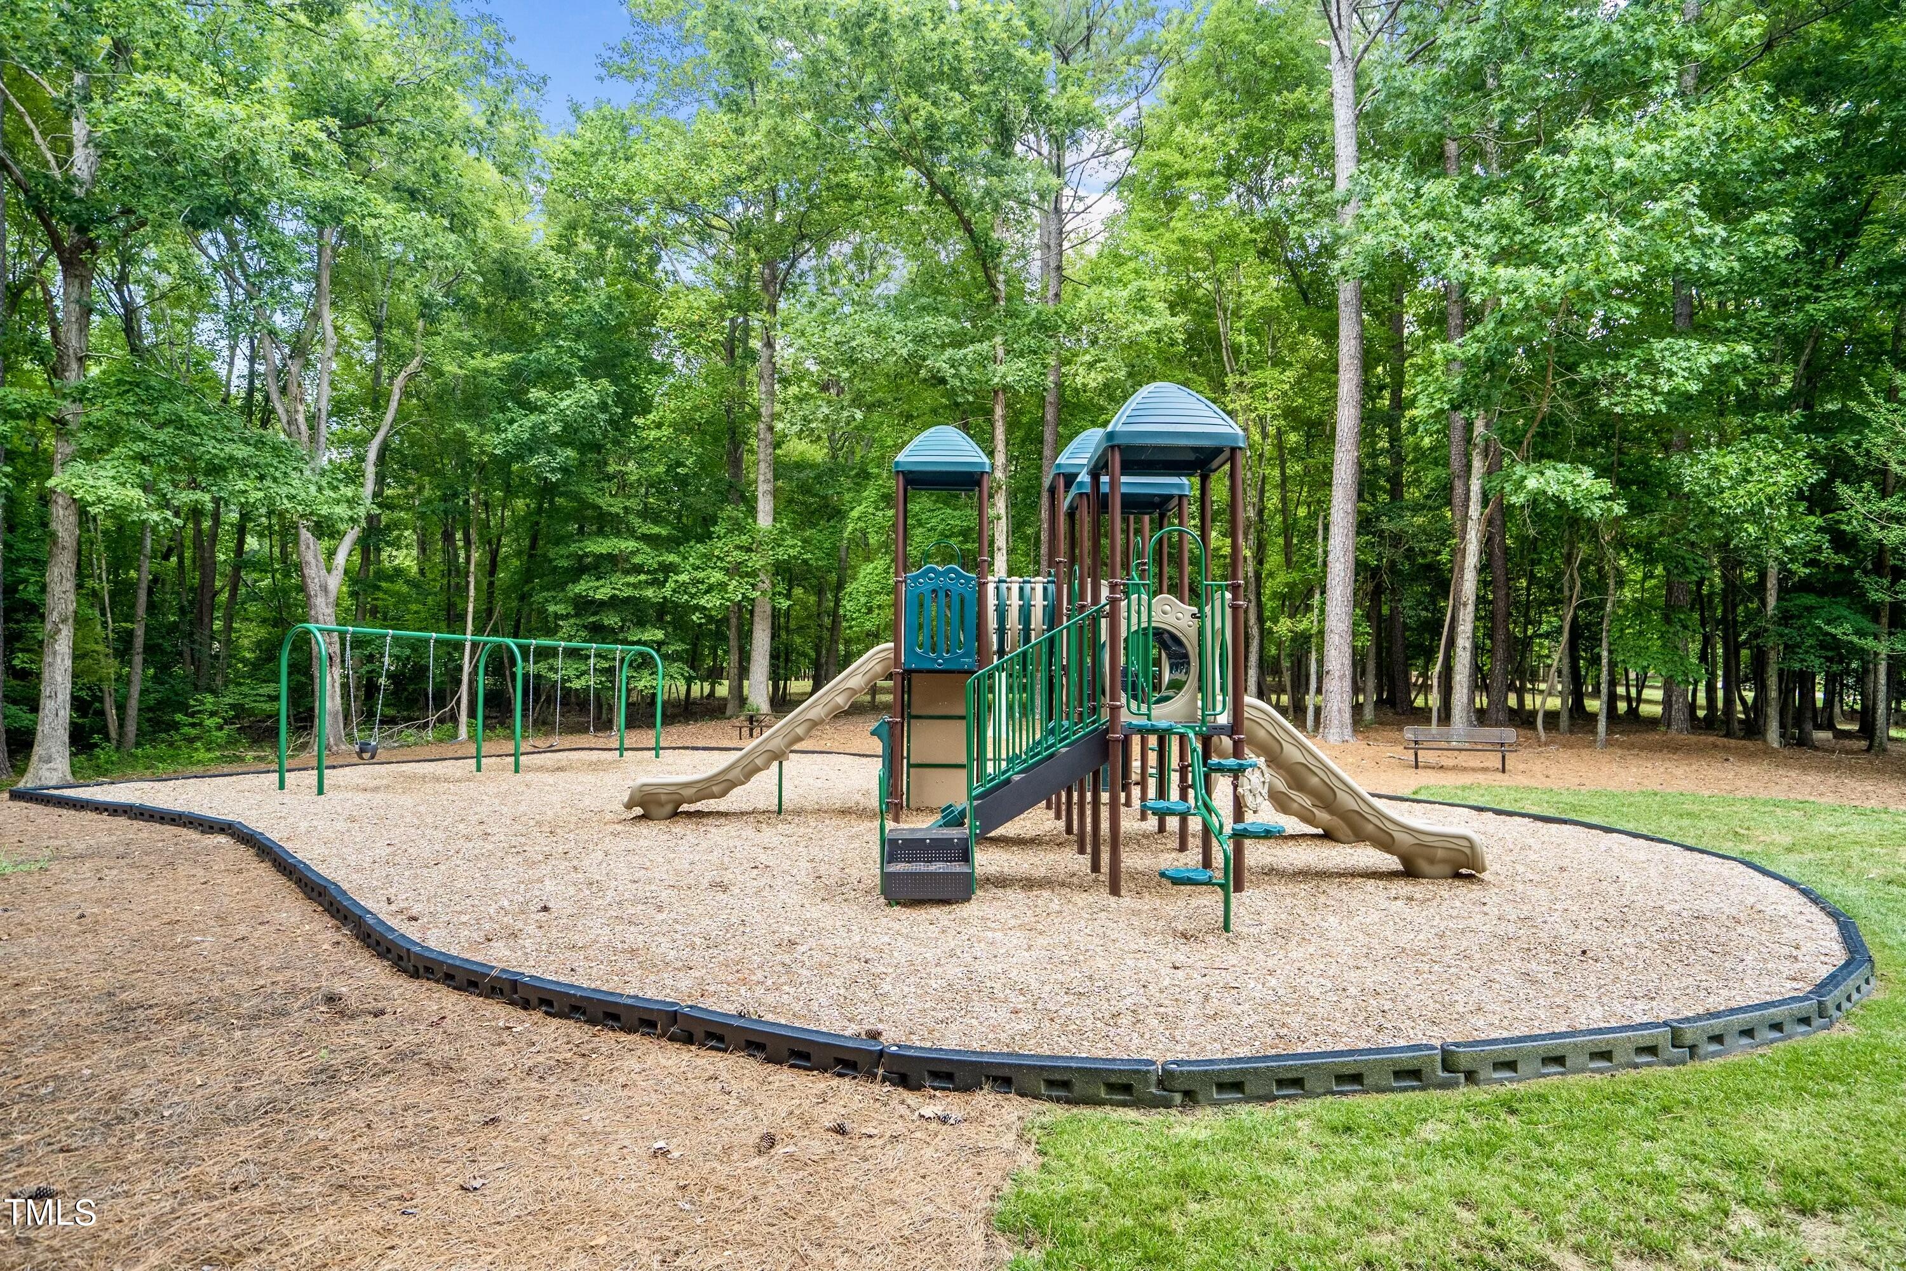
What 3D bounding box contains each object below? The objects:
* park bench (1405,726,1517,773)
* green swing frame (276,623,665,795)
[{"bbox_3d":[9.119,2.055,18.140,1.830,0.800,0.600,-1,-2,25],"label":"park bench"},{"bbox_3d":[-7.727,1.145,17.318,1.050,2.370,7.000,-1,-2,24],"label":"green swing frame"}]

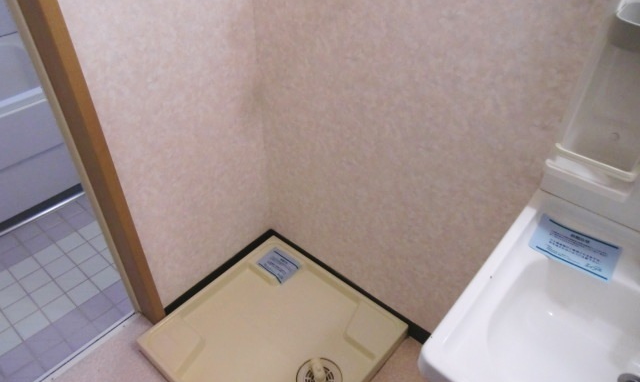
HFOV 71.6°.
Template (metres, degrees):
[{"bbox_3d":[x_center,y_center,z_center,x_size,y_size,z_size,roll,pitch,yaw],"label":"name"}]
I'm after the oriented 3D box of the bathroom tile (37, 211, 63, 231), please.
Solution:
[{"bbox_3d":[-1.240,0.148,2.046,0.094,0.010,0.092,29,47,30],"label":"bathroom tile"}]

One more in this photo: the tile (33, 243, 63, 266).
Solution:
[{"bbox_3d":[-1.156,0.277,1.898,0.092,0.009,0.092,30,47,29],"label":"tile"}]

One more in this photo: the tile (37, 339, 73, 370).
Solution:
[{"bbox_3d":[-0.929,0.594,1.574,0.098,0.010,0.098,30,48,29],"label":"tile"}]

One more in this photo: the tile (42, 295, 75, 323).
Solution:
[{"bbox_3d":[-0.989,0.449,1.685,0.094,0.010,0.092,29,47,30],"label":"tile"}]

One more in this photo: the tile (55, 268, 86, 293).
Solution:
[{"bbox_3d":[-1.027,0.369,1.837,0.098,0.010,0.098,30,48,29],"label":"tile"}]

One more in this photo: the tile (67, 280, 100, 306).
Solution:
[{"bbox_3d":[-0.934,0.404,1.756,0.092,0.009,0.092,30,47,29],"label":"tile"}]

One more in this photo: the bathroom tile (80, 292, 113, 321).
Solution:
[{"bbox_3d":[-0.875,0.455,1.740,0.098,0.010,0.098,30,48,29],"label":"bathroom tile"}]

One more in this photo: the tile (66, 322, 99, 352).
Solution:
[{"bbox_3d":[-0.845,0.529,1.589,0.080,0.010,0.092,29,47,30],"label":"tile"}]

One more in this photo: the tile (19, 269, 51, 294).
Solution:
[{"bbox_3d":[-1.140,0.365,1.784,0.094,0.010,0.092,29,47,30],"label":"tile"}]

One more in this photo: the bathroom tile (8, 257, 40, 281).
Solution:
[{"bbox_3d":[-1.220,0.324,1.840,0.092,0.009,0.092,30,47,29],"label":"bathroom tile"}]

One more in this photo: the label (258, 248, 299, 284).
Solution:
[{"bbox_3d":[-0.159,0.289,1.722,0.142,0.012,0.106,30,48,29],"label":"label"}]

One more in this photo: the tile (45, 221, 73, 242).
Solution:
[{"bbox_3d":[-1.190,0.191,2.042,0.098,0.010,0.098,30,48,29],"label":"tile"}]

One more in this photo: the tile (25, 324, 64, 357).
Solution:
[{"bbox_3d":[-0.985,0.540,1.591,0.096,0.009,0.092,30,47,29],"label":"tile"}]

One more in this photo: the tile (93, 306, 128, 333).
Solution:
[{"bbox_3d":[-0.799,0.498,1.692,0.098,0.010,0.098,30,48,29],"label":"tile"}]

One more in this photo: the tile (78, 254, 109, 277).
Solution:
[{"bbox_3d":[-0.945,0.316,1.861,0.092,0.009,0.092,30,47,29],"label":"tile"}]

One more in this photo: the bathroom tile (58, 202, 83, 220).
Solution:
[{"bbox_3d":[-1.201,0.100,2.150,0.098,0.010,0.098,30,48,29],"label":"bathroom tile"}]

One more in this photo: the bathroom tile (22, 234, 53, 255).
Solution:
[{"bbox_3d":[-1.227,0.235,1.940,0.094,0.010,0.092,29,47,30],"label":"bathroom tile"}]

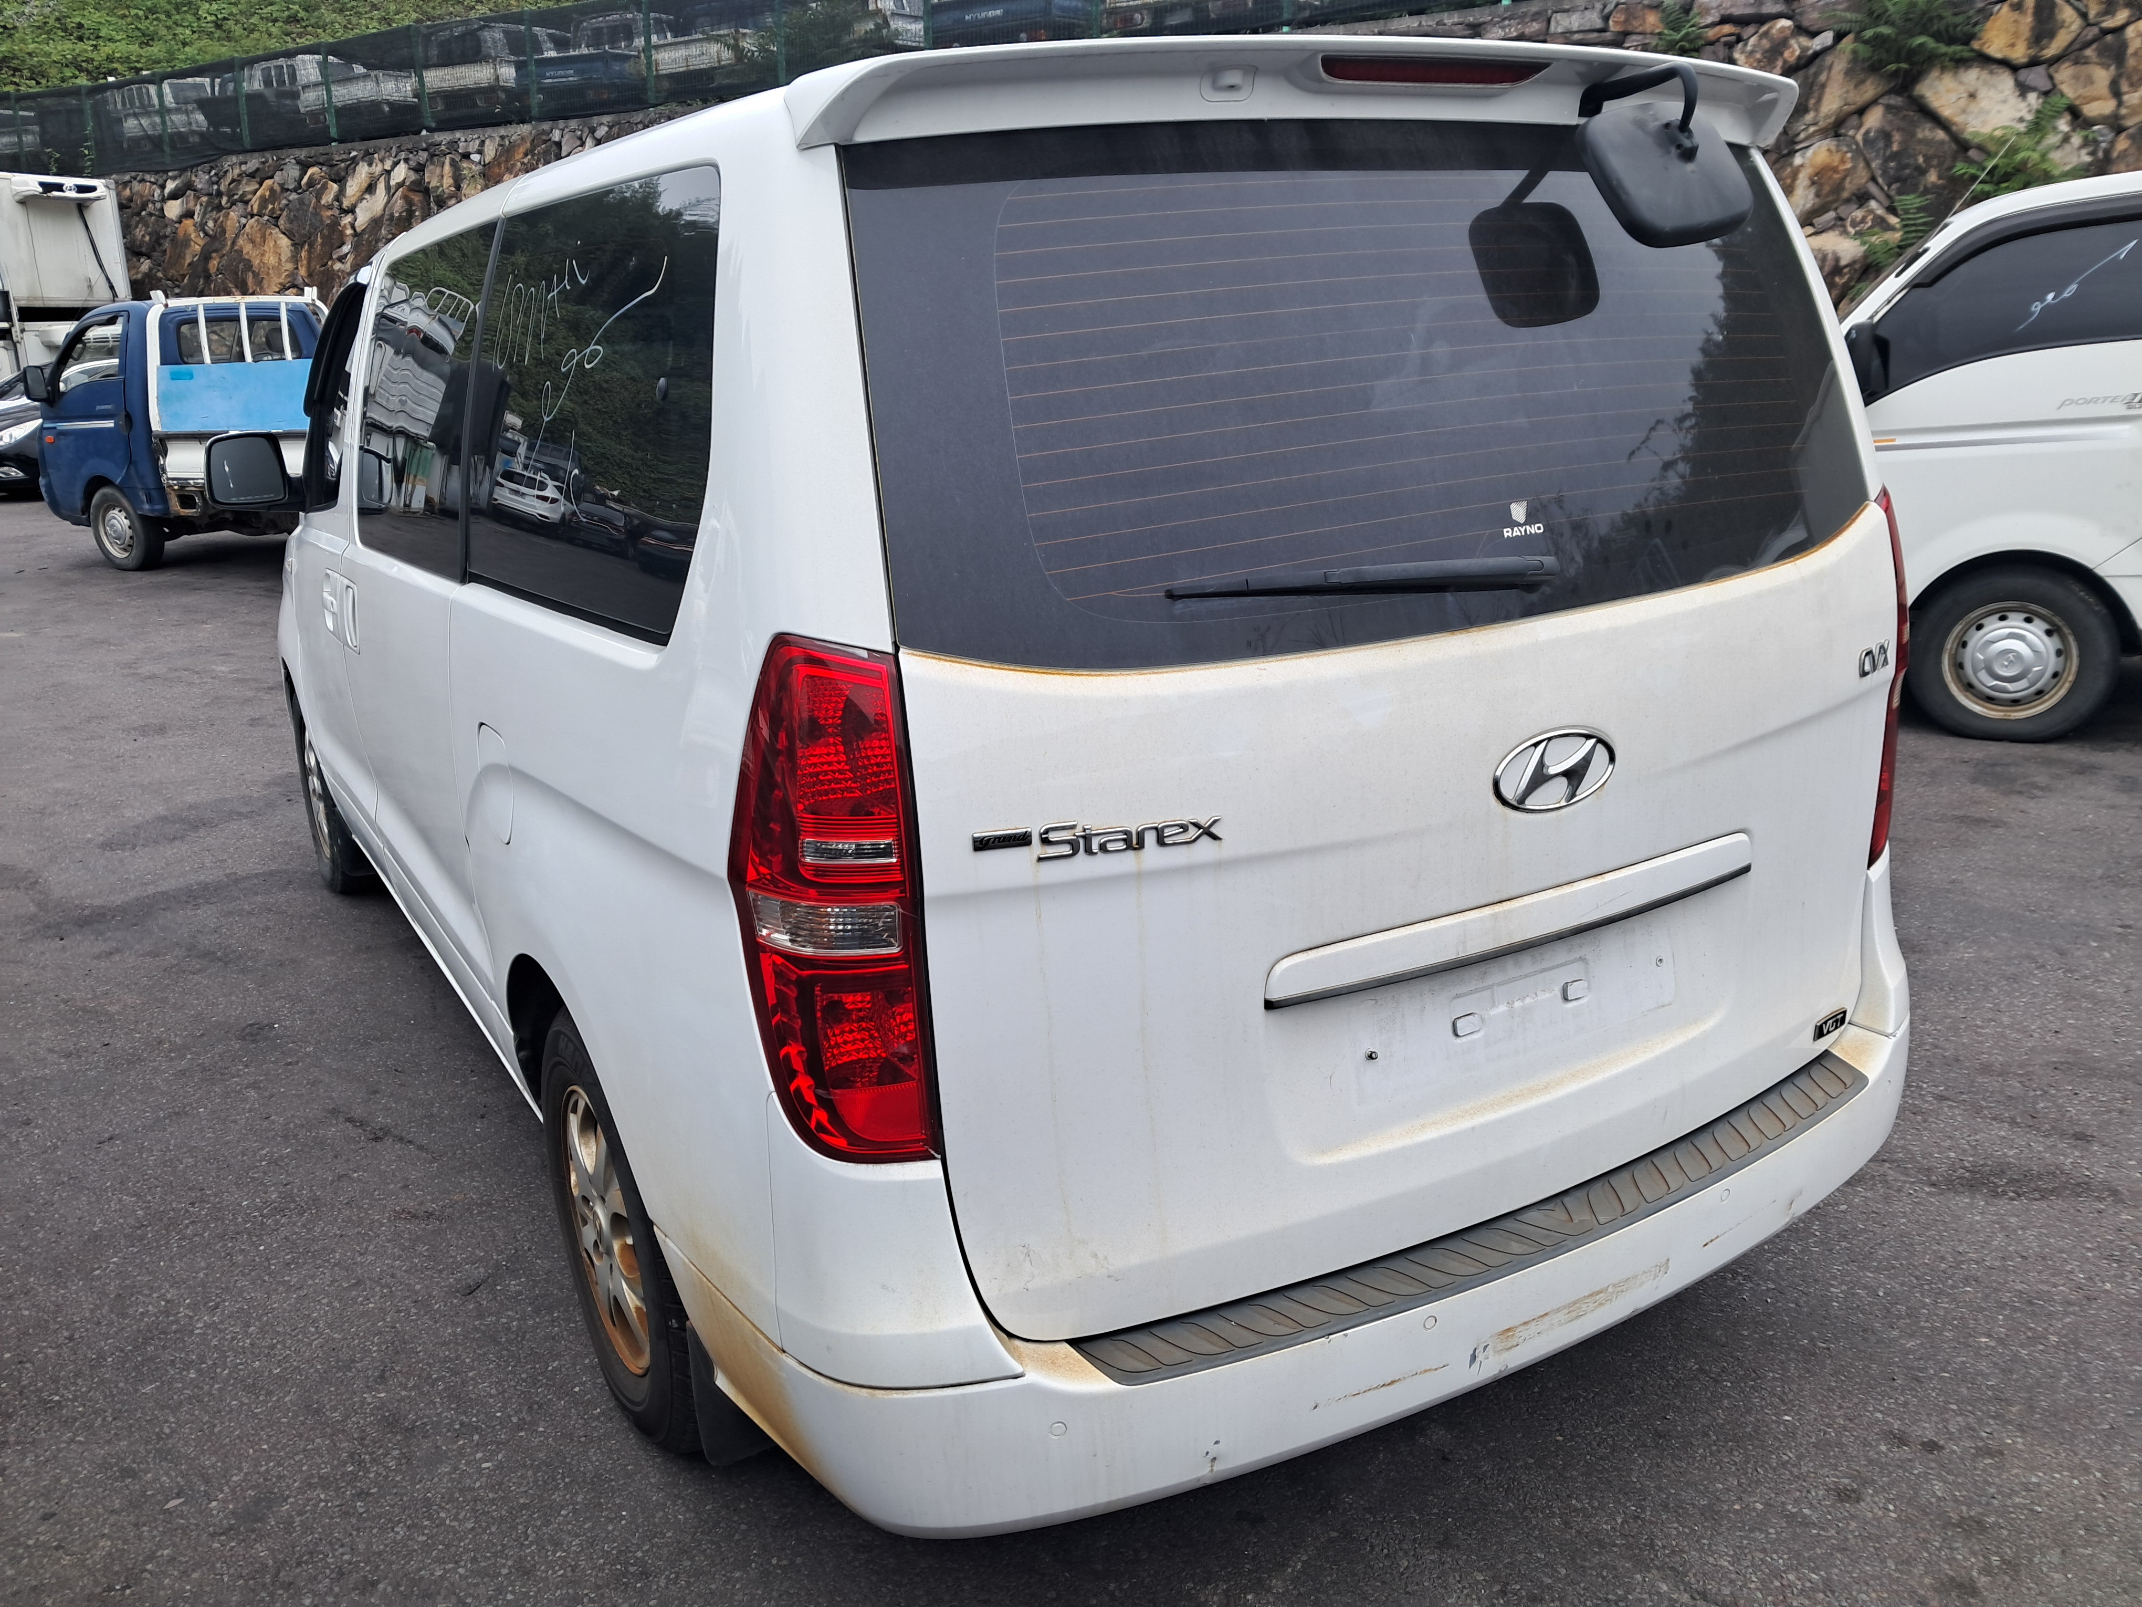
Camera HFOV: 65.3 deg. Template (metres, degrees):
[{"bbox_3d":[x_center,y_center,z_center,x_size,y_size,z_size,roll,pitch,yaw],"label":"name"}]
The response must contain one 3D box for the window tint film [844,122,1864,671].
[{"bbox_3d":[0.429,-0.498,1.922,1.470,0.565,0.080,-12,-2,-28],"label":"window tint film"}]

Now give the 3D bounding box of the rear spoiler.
[{"bbox_3d":[0.377,-0.804,1.899,1.460,0.130,0.270,-12,18,-28],"label":"rear spoiler"}]

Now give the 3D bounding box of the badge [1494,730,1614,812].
[{"bbox_3d":[0.547,-0.036,1.886,0.187,0.096,0.022,-12,7,-28],"label":"badge"}]

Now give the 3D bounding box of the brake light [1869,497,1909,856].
[{"bbox_3d":[1.163,-0.196,2.419,0.180,0.560,0.180,-12,18,-28],"label":"brake light"}]

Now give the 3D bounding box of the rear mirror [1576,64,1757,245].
[{"bbox_3d":[0.694,-0.768,1.940,0.200,0.199,0.177,-26,-2,-26],"label":"rear mirror"}]

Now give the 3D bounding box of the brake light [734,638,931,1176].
[{"bbox_3d":[-0.235,0.102,1.648,0.180,0.560,0.180,-12,18,-28],"label":"brake light"}]

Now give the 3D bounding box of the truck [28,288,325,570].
[{"bbox_3d":[-5.784,-2.856,12.703,4.950,1.970,1.740,4,17,25],"label":"truck"}]

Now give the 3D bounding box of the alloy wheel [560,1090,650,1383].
[{"bbox_3d":[-0.617,0.608,2.476,0.160,0.430,0.430,-12,18,-28],"label":"alloy wheel"}]

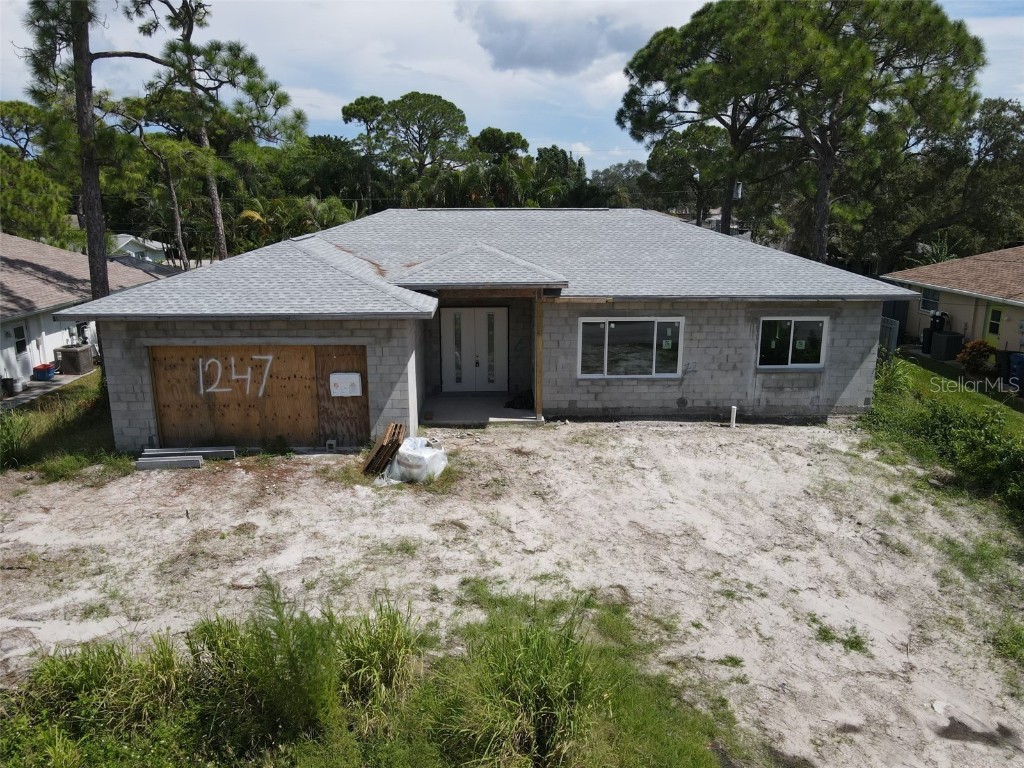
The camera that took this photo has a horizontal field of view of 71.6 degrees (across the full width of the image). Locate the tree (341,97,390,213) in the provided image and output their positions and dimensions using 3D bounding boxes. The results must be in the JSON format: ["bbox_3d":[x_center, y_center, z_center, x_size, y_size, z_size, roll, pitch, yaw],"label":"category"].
[{"bbox_3d":[-9.648,-12.463,48.292,3.186,13.452,3.186,0,13,-1],"label":"tree"}]

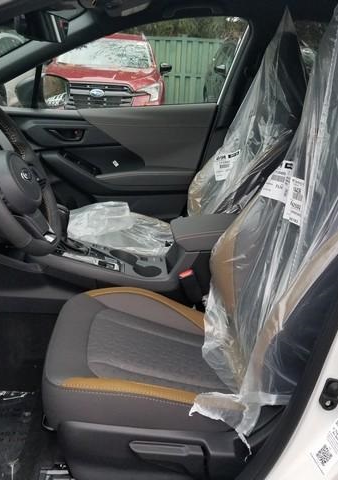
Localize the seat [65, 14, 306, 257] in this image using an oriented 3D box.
[{"bbox_3d":[0.040,-0.241,1.782,0.830,1.010,0.520,0,19,-1],"label":"seat"}]

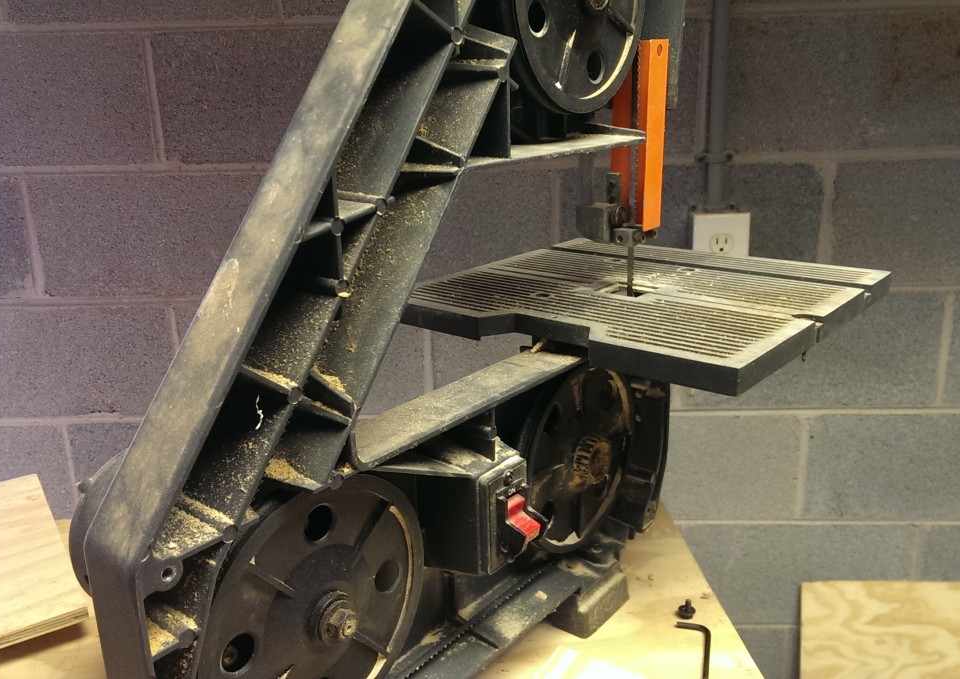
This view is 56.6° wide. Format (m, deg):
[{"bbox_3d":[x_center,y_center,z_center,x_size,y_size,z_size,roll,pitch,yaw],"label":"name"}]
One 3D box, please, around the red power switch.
[{"bbox_3d":[0.030,0.118,0.594,0.018,0.027,0.016,12,21,37],"label":"red power switch"}]

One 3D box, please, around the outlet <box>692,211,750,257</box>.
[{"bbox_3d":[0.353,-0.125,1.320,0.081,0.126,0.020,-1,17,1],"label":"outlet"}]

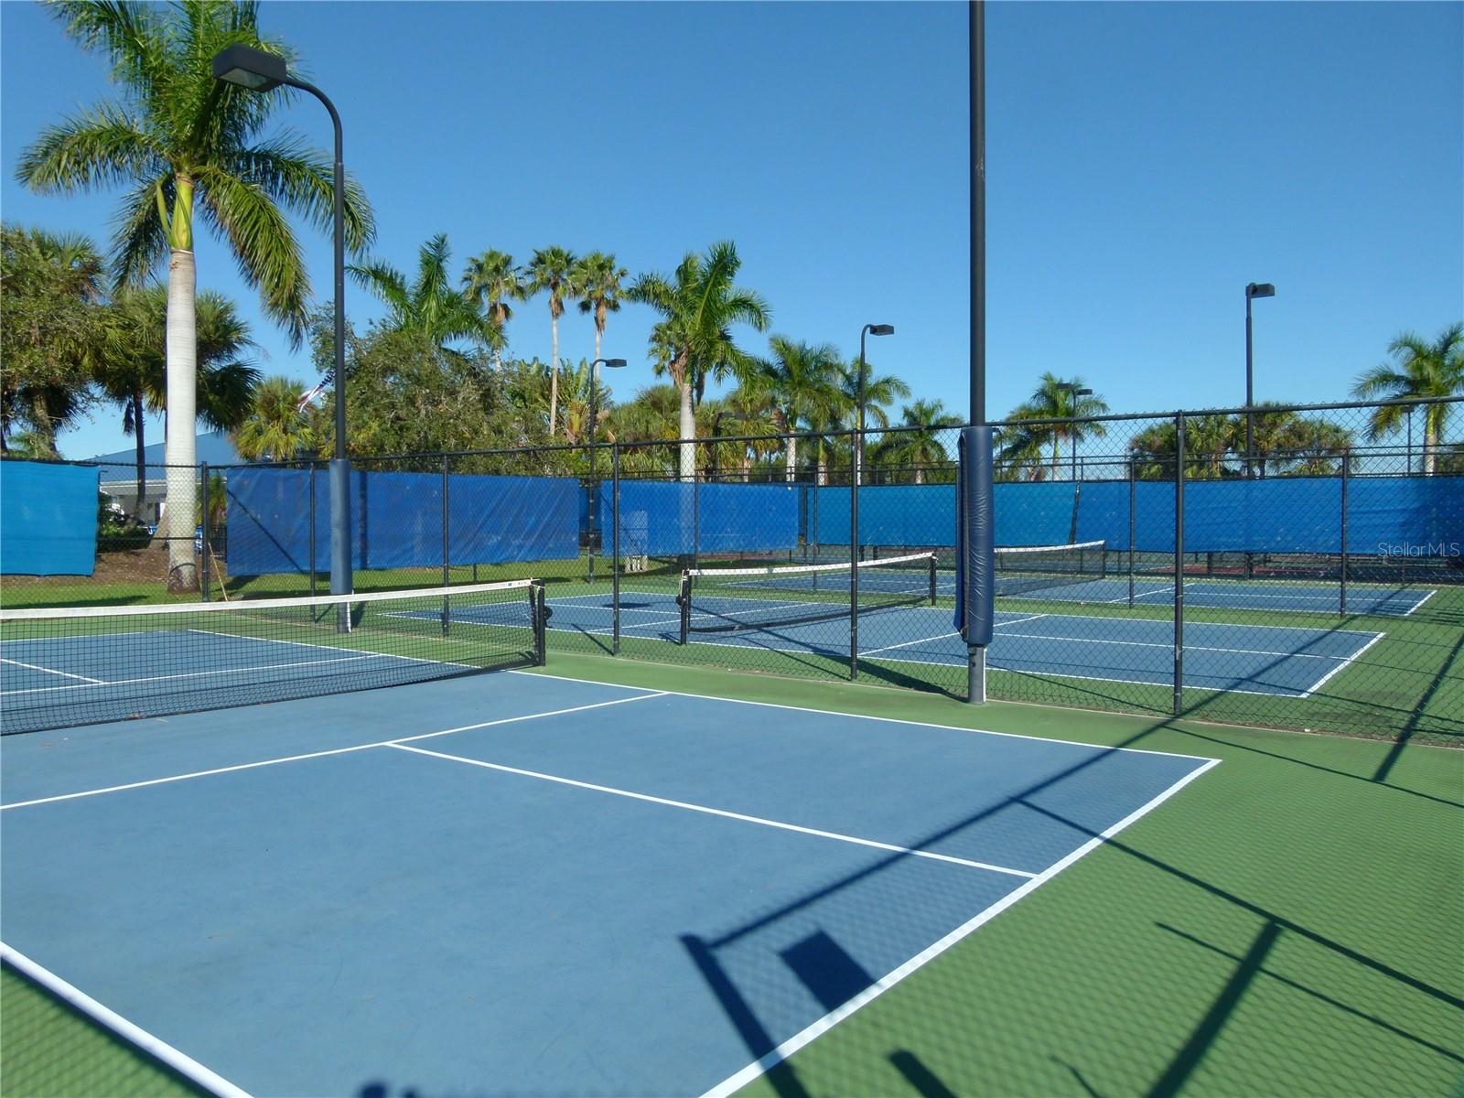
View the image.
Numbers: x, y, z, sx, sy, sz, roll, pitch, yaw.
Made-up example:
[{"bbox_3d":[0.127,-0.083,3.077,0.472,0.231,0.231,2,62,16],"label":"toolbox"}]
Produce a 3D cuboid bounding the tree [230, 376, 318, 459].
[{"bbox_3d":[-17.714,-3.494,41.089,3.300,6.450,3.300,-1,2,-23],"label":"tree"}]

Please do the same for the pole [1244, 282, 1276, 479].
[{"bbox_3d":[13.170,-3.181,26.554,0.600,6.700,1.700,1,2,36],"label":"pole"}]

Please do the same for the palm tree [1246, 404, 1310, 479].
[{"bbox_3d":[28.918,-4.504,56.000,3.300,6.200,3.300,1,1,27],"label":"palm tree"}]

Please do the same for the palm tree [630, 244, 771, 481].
[{"bbox_3d":[-1.224,-5.601,38.500,5.100,11.000,5.100,0,1,-2],"label":"palm tree"}]

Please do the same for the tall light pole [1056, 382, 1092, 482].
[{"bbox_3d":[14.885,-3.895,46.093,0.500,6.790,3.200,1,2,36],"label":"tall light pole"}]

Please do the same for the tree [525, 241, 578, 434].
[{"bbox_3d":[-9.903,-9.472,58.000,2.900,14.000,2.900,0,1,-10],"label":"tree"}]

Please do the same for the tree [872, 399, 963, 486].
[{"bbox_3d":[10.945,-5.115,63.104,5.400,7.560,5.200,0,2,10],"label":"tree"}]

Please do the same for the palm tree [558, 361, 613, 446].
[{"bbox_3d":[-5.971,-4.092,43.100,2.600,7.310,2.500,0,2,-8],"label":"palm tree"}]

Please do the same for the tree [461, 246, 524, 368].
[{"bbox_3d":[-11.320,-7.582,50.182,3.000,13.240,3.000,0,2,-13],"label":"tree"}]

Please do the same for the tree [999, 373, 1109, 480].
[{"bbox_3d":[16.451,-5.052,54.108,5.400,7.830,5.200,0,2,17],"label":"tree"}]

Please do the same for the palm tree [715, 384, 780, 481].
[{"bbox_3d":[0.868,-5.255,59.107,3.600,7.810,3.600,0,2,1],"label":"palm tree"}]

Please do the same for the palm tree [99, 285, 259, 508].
[{"bbox_3d":[-14.885,-3.691,28.500,4.000,6.400,4.000,0,1,-28],"label":"palm tree"}]

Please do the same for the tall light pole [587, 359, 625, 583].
[{"bbox_3d":[-4.357,-3.012,36.598,0.500,7.130,1.750,1,2,36],"label":"tall light pole"}]

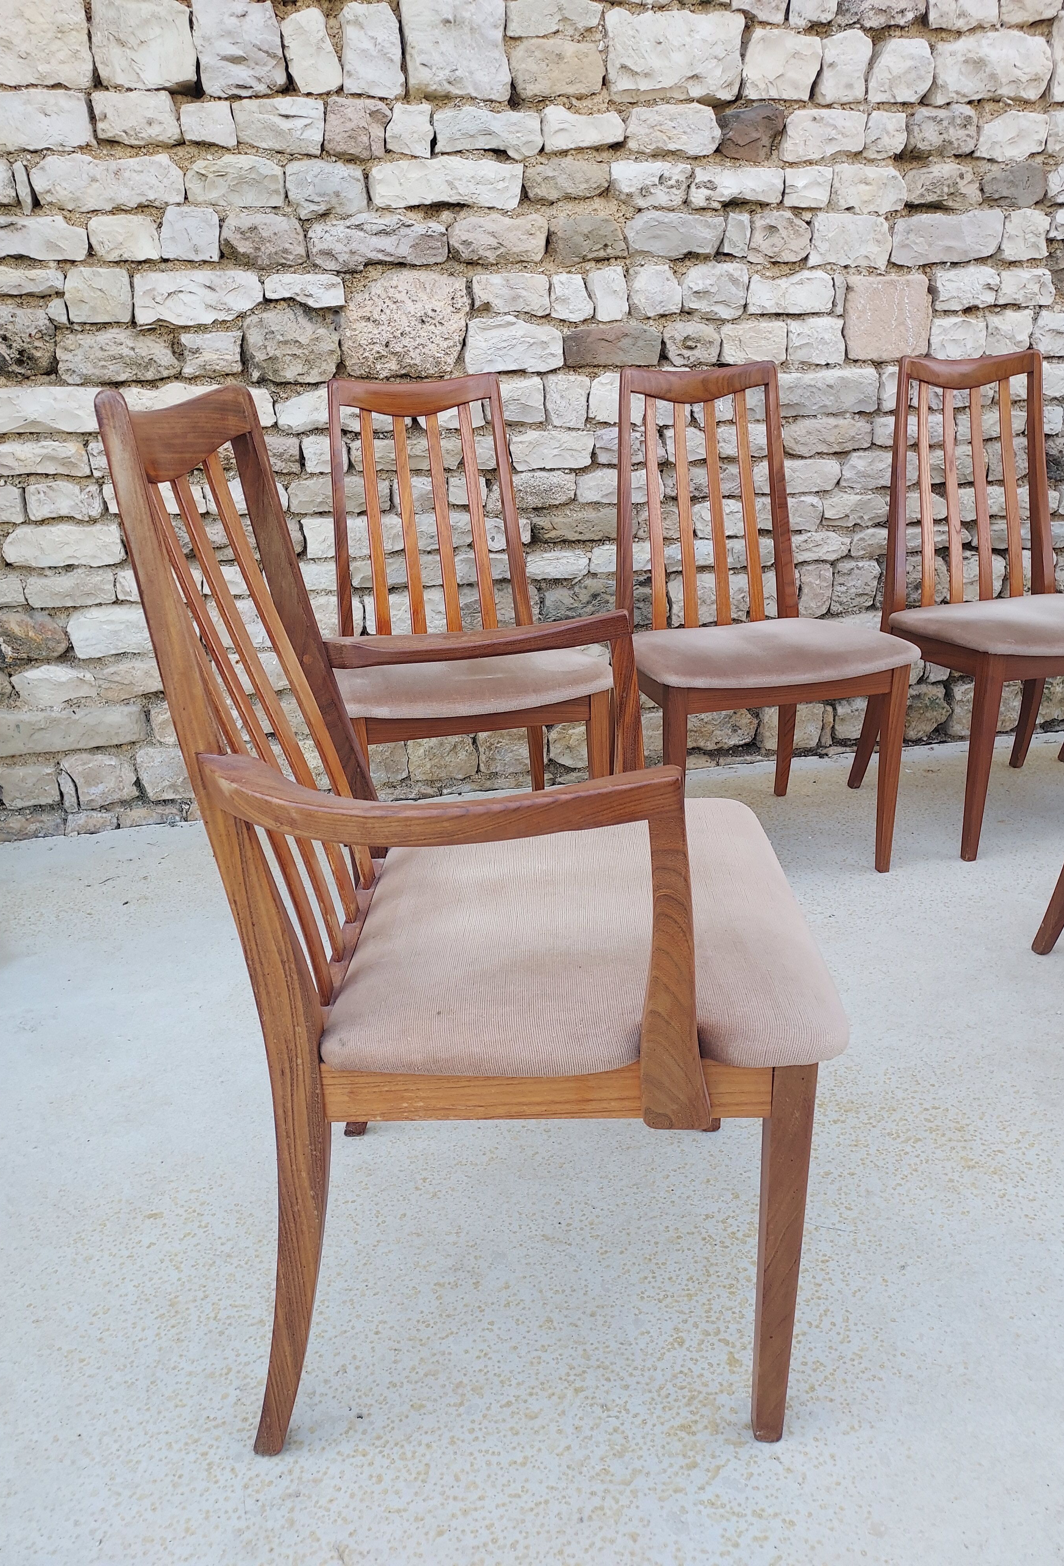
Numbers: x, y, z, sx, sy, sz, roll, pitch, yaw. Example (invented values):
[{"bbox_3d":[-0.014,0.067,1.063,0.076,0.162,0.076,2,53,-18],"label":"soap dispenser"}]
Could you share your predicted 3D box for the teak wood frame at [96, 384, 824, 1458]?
[{"bbox_3d":[-0.016,0.105,1.124,0.563,0.992,0.560,-2,21,2],"label":"teak wood frame"}]

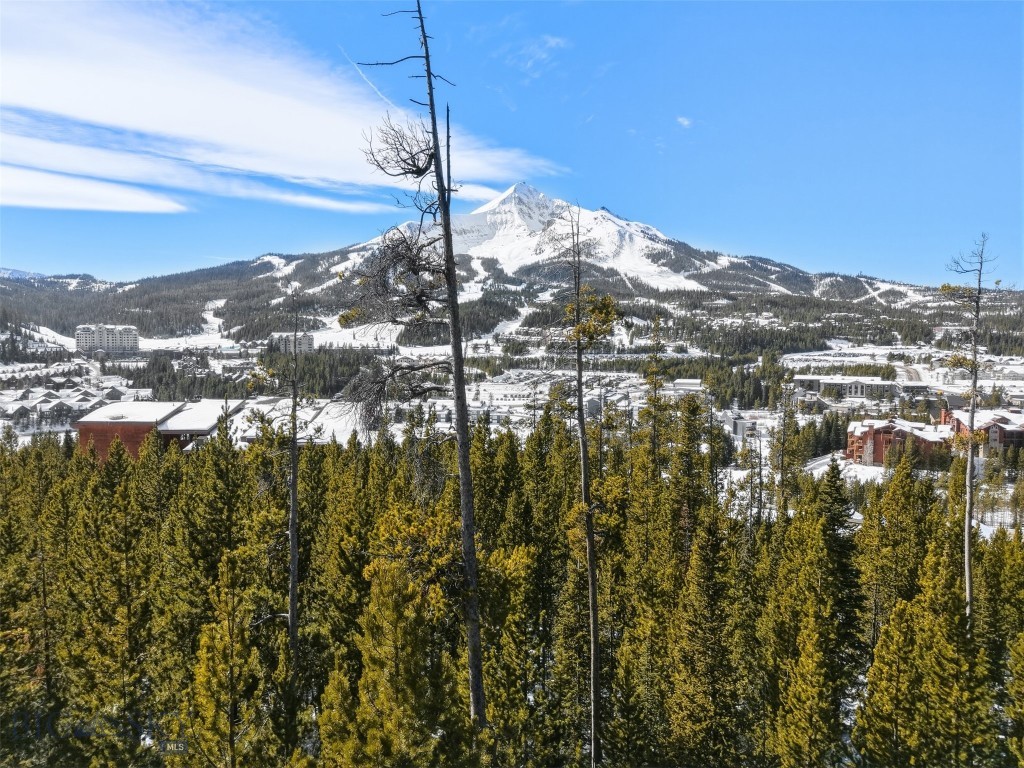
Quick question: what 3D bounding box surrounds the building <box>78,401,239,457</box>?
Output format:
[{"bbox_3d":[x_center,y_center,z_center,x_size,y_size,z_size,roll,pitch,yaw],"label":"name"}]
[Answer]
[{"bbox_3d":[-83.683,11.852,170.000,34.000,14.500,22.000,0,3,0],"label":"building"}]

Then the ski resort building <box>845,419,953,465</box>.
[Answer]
[{"bbox_3d":[155.546,23.884,285.000,36.000,16.500,22.000,2,3,30],"label":"ski resort building"}]

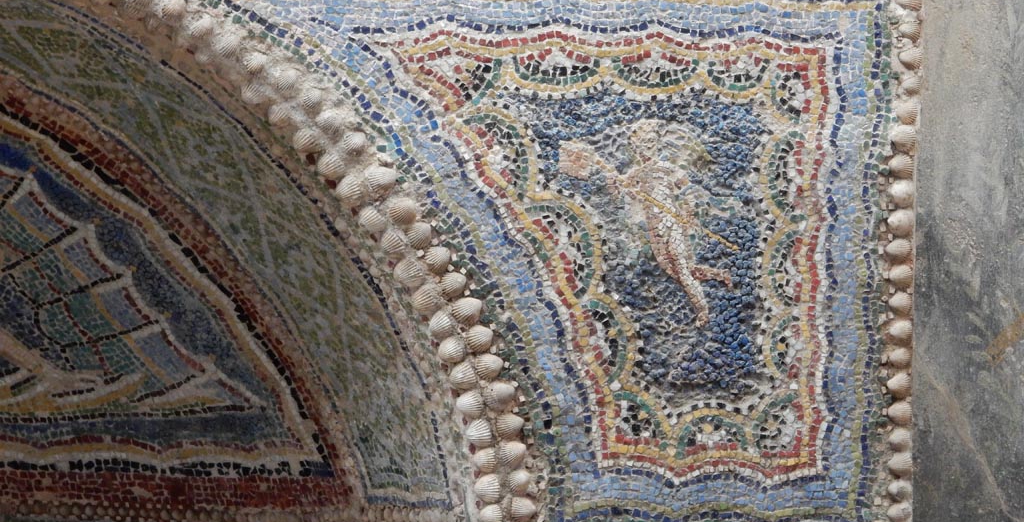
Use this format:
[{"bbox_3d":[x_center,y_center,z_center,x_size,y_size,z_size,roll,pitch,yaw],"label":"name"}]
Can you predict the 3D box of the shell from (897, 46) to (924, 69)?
[{"bbox_3d":[0.482,-0.246,8.200,0.029,0.029,0.013,1,-1,2],"label":"shell"}]

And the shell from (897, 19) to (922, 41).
[{"bbox_3d":[0.449,-0.260,7.650,0.028,0.023,0.013,1,0,8],"label":"shell"}]

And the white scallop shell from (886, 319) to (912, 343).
[{"bbox_3d":[0.439,0.081,7.650,0.028,0.028,0.013,1,0,8],"label":"white scallop shell"}]

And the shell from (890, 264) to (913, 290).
[{"bbox_3d":[0.471,0.020,8.200,0.032,0.029,0.013,1,-1,2],"label":"shell"}]

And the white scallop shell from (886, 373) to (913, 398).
[{"bbox_3d":[0.438,0.140,7.650,0.029,0.030,0.013,1,0,8],"label":"white scallop shell"}]

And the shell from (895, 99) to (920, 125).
[{"bbox_3d":[0.447,-0.167,7.650,0.027,0.028,0.013,1,0,8],"label":"shell"}]

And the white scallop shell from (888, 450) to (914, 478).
[{"bbox_3d":[0.439,0.230,7.650,0.028,0.029,0.013,1,0,8],"label":"white scallop shell"}]

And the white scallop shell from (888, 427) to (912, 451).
[{"bbox_3d":[0.439,0.202,7.650,0.027,0.027,0.013,1,0,8],"label":"white scallop shell"}]

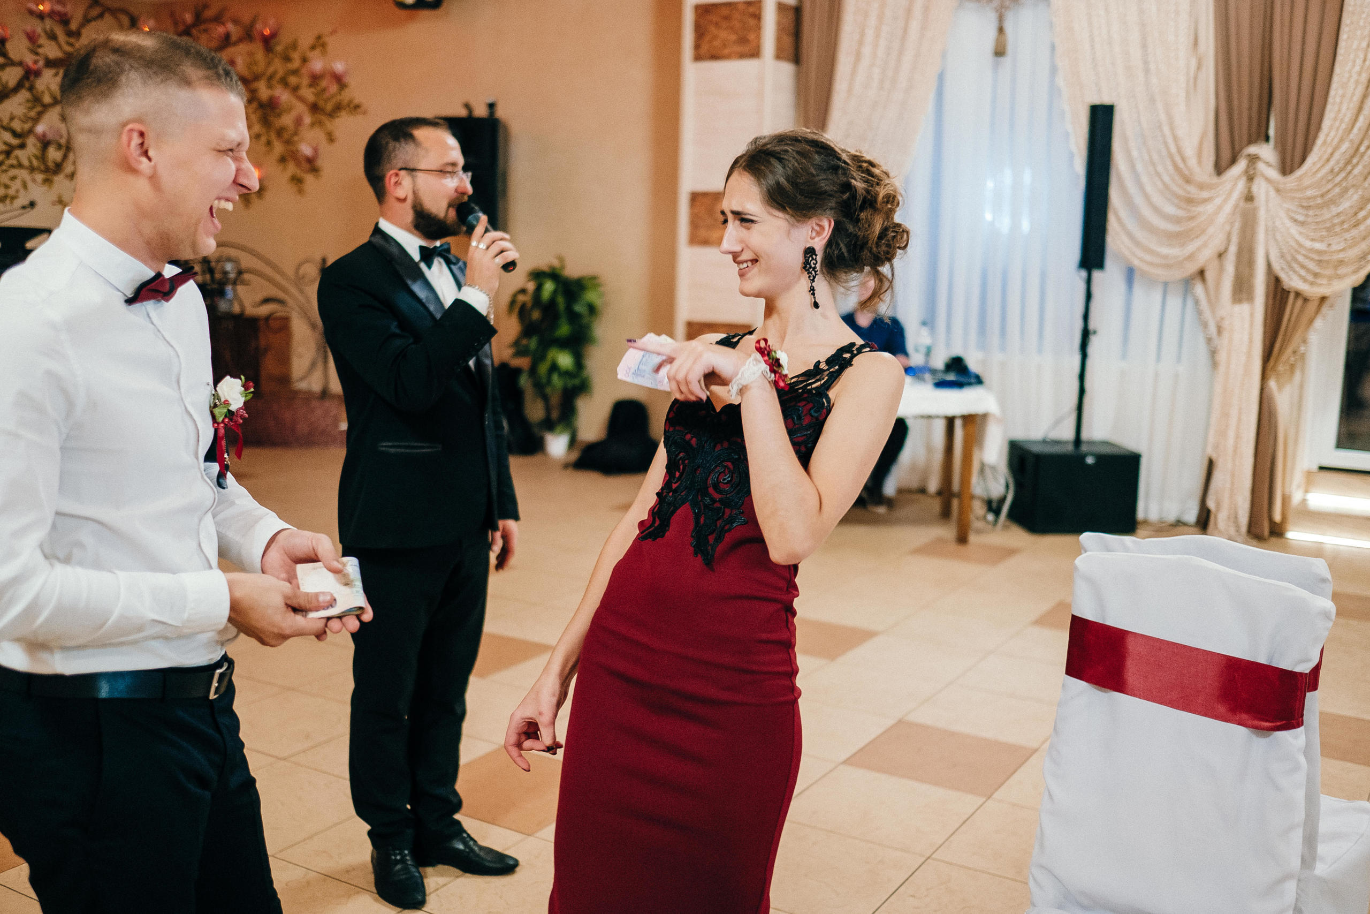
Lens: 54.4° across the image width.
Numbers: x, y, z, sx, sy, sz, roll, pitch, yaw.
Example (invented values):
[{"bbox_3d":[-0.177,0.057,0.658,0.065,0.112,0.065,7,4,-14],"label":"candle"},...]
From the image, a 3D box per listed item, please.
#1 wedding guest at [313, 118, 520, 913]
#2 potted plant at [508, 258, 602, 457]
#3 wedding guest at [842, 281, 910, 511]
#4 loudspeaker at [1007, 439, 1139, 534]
[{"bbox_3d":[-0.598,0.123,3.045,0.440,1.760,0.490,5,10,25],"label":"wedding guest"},{"bbox_3d":[-0.916,-0.706,9.504,0.660,1.400,0.620,1,9,0],"label":"potted plant"},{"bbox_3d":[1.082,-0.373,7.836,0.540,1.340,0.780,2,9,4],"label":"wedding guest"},{"bbox_3d":[2.156,0.167,7.430,0.575,0.443,0.460,1,9,-4],"label":"loudspeaker"}]

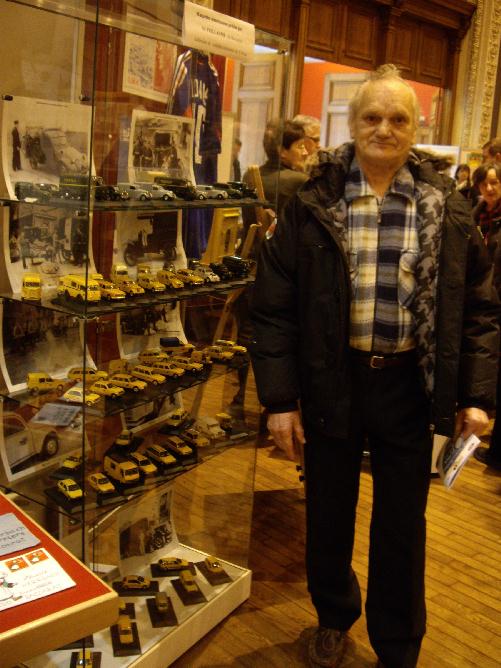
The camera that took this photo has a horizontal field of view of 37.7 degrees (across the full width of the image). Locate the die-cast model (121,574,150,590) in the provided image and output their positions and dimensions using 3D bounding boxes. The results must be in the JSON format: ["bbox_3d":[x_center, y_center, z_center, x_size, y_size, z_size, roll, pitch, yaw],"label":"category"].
[{"bbox_3d":[-0.370,0.809,2.389,0.088,0.034,0.039,2,13,-9],"label":"die-cast model"}]

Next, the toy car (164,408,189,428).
[{"bbox_3d":[-0.227,0.263,2.322,0.037,0.033,0.086,8,14,15],"label":"toy car"}]

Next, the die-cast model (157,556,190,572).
[{"bbox_3d":[-0.260,0.788,2.512,0.098,0.034,0.039,1,13,-12],"label":"die-cast model"}]

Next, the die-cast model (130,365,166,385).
[{"bbox_3d":[-0.263,0.105,1.876,0.098,0.035,0.038,15,17,39],"label":"die-cast model"}]

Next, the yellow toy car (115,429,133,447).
[{"bbox_3d":[-0.361,0.297,2.140,0.037,0.033,0.083,6,14,6],"label":"yellow toy car"}]

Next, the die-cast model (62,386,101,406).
[{"bbox_3d":[-0.401,0.149,1.756,0.083,0.032,0.037,9,14,16],"label":"die-cast model"}]

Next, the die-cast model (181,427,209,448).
[{"bbox_3d":[-0.161,0.305,2.172,0.038,0.033,0.092,-8,19,-42],"label":"die-cast model"}]

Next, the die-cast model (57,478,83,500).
[{"bbox_3d":[-0.456,0.386,1.857,0.037,0.033,0.083,-7,17,-39],"label":"die-cast model"}]

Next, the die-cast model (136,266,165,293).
[{"bbox_3d":[-0.242,-0.125,1.798,0.035,0.035,0.086,-6,16,-36],"label":"die-cast model"}]

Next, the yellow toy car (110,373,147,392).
[{"bbox_3d":[-0.321,0.122,1.922,0.097,0.033,0.037,12,15,29],"label":"yellow toy car"}]

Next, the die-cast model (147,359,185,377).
[{"bbox_3d":[-0.227,0.095,2.030,0.101,0.034,0.039,11,15,25],"label":"die-cast model"}]

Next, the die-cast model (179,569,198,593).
[{"bbox_3d":[-0.194,0.771,2.293,0.036,0.036,0.086,-1,14,-22],"label":"die-cast model"}]

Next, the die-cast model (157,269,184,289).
[{"bbox_3d":[-0.206,-0.144,1.915,0.036,0.037,0.082,-7,18,-40],"label":"die-cast model"}]

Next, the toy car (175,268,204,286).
[{"bbox_3d":[-0.158,-0.149,1.928,0.036,0.034,0.089,-5,16,-35],"label":"toy car"}]

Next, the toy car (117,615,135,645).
[{"bbox_3d":[-0.341,0.812,2.015,0.036,0.037,0.086,0,14,-15],"label":"toy car"}]

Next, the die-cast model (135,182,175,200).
[{"bbox_3d":[-0.230,-0.346,1.780,0.088,0.037,0.036,12,15,30],"label":"die-cast model"}]

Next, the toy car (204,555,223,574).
[{"bbox_3d":[-0.123,0.792,2.540,0.037,0.033,0.080,-4,16,-32],"label":"toy car"}]

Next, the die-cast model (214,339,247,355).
[{"bbox_3d":[-0.059,0.037,2.250,0.092,0.033,0.038,13,17,33],"label":"die-cast model"}]

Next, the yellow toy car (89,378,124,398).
[{"bbox_3d":[-0.354,0.135,1.830,0.085,0.032,0.037,10,15,23],"label":"yellow toy car"}]

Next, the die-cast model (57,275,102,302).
[{"bbox_3d":[-0.379,-0.101,1.621,0.102,0.050,0.044,16,18,42],"label":"die-cast model"}]

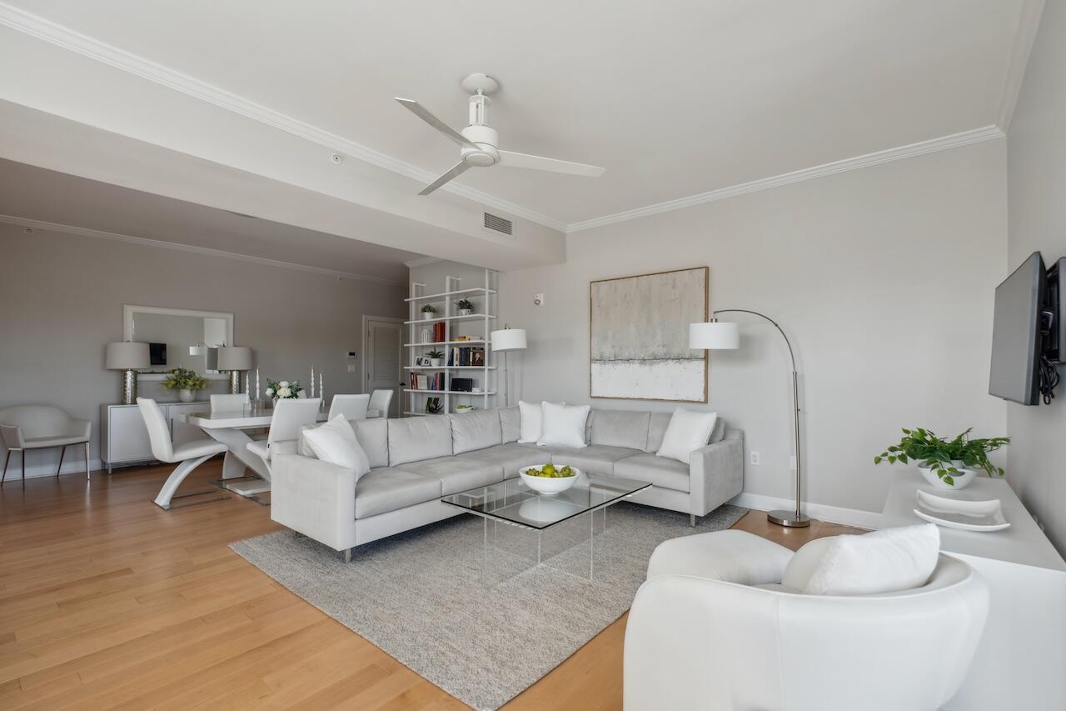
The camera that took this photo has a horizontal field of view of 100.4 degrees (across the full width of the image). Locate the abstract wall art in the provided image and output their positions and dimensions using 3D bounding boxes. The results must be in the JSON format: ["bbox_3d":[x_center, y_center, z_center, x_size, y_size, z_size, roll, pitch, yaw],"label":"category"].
[{"bbox_3d":[1.093,-0.179,4.385,1.220,1.245,0.050,-1,-2,36],"label":"abstract wall art"}]

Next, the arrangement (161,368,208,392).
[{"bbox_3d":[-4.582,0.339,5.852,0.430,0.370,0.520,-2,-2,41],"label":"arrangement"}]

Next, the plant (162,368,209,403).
[{"bbox_3d":[-4.419,0.371,5.650,0.450,0.440,0.480,-1,-2,41],"label":"plant"}]

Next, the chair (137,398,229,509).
[{"bbox_3d":[-3.151,0.852,4.018,0.432,0.924,0.600,-1,-2,41],"label":"chair"}]

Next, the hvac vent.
[{"bbox_3d":[-0.318,-1.229,4.172,0.030,0.152,0.405,-2,-2,41],"label":"hvac vent"}]

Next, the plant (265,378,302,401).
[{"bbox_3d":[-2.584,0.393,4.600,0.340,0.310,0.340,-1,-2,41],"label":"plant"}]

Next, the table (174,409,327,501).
[{"bbox_3d":[-2.570,0.954,4.591,0.960,0.756,1.536,-1,-2,41],"label":"table"}]

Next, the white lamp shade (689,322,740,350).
[{"bbox_3d":[1.531,-0.158,3.740,0.395,0.200,0.395,-1,-2,36],"label":"white lamp shade"}]

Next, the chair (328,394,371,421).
[{"bbox_3d":[-2.042,0.869,4.625,0.570,0.965,0.430,-2,-2,39],"label":"chair"}]

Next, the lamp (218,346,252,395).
[{"bbox_3d":[-3.975,0.239,5.920,0.400,0.700,0.400,-1,-2,41],"label":"lamp"}]

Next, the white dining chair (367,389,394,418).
[{"bbox_3d":[-2.043,0.889,5.200,0.432,0.924,0.600,-1,-2,41],"label":"white dining chair"}]

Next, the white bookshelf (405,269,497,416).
[{"bbox_3d":[-1.120,0.169,5.868,1.480,2.430,0.300,-2,-2,39],"label":"white bookshelf"}]

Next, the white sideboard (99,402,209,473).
[{"bbox_3d":[-4.571,1.001,5.843,0.430,0.785,1.520,-2,-2,41],"label":"white sideboard"}]

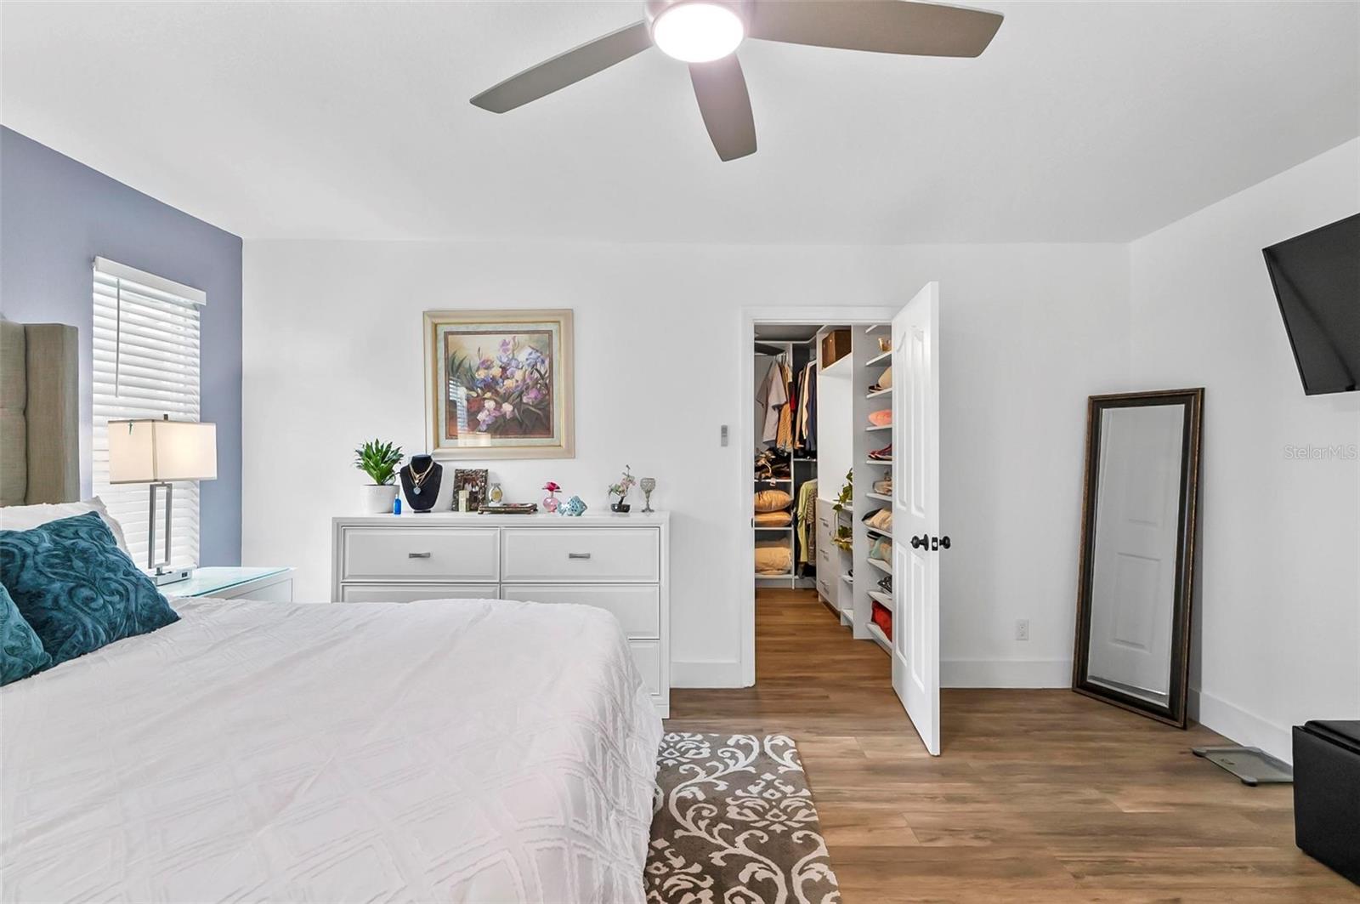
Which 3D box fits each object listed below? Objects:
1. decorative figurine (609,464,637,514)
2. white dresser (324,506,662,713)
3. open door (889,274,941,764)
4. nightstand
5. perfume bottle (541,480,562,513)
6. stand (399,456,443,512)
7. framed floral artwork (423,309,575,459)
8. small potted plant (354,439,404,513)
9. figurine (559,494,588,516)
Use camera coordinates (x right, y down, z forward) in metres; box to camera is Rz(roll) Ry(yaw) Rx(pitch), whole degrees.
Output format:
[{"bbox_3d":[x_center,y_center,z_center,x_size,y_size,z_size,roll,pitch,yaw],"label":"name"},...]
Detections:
[{"bbox_3d":[-0.305,0.193,3.205,0.150,0.253,0.115,0,0,0],"label":"decorative figurine"},{"bbox_3d":[-0.876,0.809,3.130,1.646,0.979,0.400,0,0,0],"label":"white dresser"},{"bbox_3d":[1.134,0.281,2.937,0.042,2.010,0.762,0,0,8],"label":"open door"},{"bbox_3d":[-2.183,0.940,2.745,0.475,0.715,0.650,0,0,0],"label":"nightstand"},{"bbox_3d":[-0.683,0.237,3.205,0.103,0.164,0.090,0,0,0],"label":"perfume bottle"},{"bbox_3d":[-1.365,0.167,3.185,0.224,0.305,0.120,0,0,-10],"label":"stand"},{"bbox_3d":[-0.990,-0.368,3.320,0.812,0.808,0.045,-1,0,0],"label":"framed floral artwork"},{"bbox_3d":[-1.595,0.125,3.200,0.250,0.388,0.230,0,0,0],"label":"small potted plant"},{"bbox_3d":[-0.530,0.267,3.015,0.145,0.104,0.055,0,0,0],"label":"figurine"}]

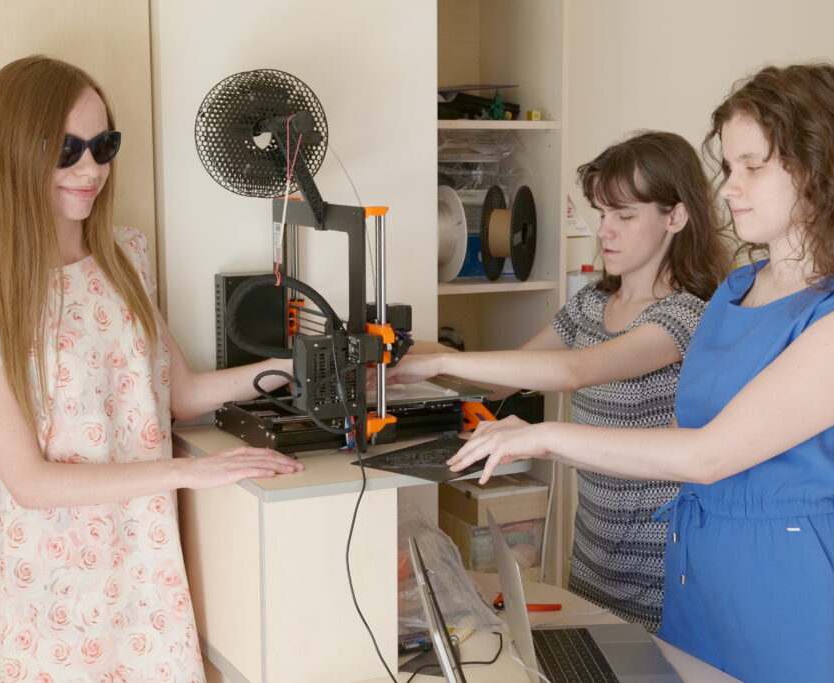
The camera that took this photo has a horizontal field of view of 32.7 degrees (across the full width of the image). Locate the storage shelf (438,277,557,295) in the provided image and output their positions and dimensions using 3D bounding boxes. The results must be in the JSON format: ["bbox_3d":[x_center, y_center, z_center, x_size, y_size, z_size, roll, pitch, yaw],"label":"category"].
[{"bbox_3d":[0.066,-0.127,3.093,0.340,0.019,0.340,-4,8,-25],"label":"storage shelf"}]

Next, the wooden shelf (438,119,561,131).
[{"bbox_3d":[0.070,-0.459,3.036,0.340,0.019,0.350,-4,8,-25],"label":"wooden shelf"}]

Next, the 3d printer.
[{"bbox_3d":[-0.151,-0.147,2.351,0.450,0.594,0.420,-4,9,-28],"label":"3d printer"}]

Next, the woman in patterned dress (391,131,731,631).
[{"bbox_3d":[0.287,0.421,2.358,0.580,1.524,0.450,-5,9,-30],"label":"woman in patterned dress"}]

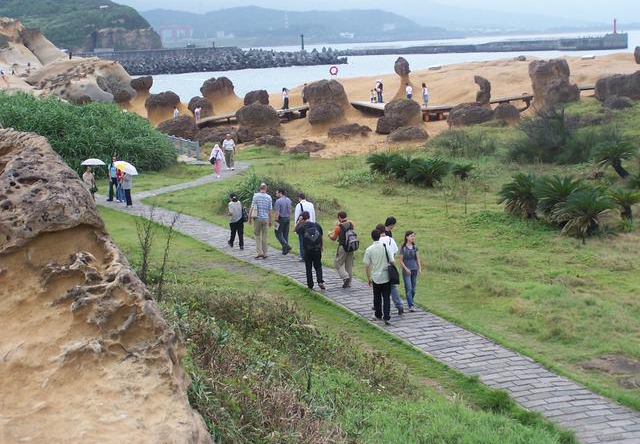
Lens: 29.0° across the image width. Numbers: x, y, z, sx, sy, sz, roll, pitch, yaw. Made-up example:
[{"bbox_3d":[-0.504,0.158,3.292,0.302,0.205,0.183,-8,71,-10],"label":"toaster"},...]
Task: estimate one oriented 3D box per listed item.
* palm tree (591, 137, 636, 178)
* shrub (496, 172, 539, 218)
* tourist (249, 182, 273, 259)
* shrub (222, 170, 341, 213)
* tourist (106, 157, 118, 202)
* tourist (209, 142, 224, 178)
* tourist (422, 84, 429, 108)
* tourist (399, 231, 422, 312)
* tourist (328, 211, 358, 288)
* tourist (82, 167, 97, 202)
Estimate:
[{"bbox_3d":[11.389,-2.447,47.891,1.750,1.500,1.750,1,9,18],"label":"palm tree"},{"bbox_3d":[6.040,-0.802,37.500,1.400,1.250,1.400,-2,8,0],"label":"shrub"},{"bbox_3d":[-1.467,-0.037,30.800,0.600,1.830,0.380,-4,9,-14],"label":"tourist"},{"bbox_3d":[-1.315,-0.990,42.300,3.900,1.250,2.200,-2,8,0],"label":"shrub"},{"bbox_3d":[-8.061,-1.645,48.078,0.500,1.690,0.400,-2,8,-3],"label":"tourist"},{"bbox_3d":[-4.763,-2.821,57.000,0.680,1.580,0.420,0,9,15],"label":"tourist"},{"bbox_3d":[6.984,-8.374,82.000,0.420,1.580,0.420,-1,8,5],"label":"tourist"},{"bbox_3d":[1.792,0.991,24.483,0.460,1.610,0.360,-5,9,-20],"label":"tourist"},{"bbox_3d":[0.518,0.595,27.300,0.580,1.690,0.550,-9,10,-38],"label":"tourist"},{"bbox_3d":[-9.195,-1.556,49.386,0.520,1.570,0.400,-4,9,-14],"label":"tourist"}]

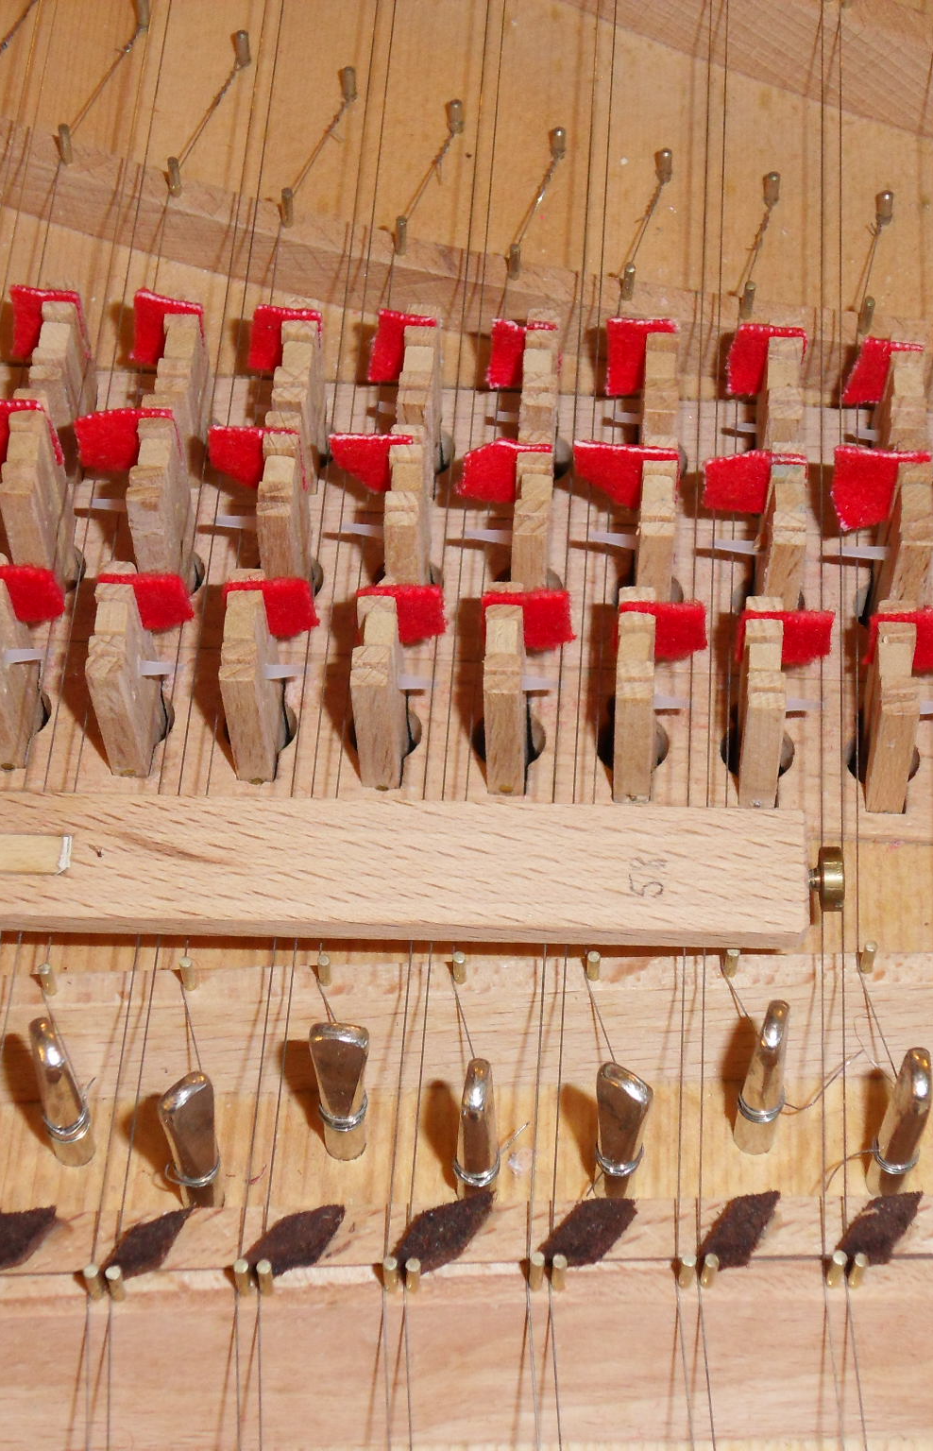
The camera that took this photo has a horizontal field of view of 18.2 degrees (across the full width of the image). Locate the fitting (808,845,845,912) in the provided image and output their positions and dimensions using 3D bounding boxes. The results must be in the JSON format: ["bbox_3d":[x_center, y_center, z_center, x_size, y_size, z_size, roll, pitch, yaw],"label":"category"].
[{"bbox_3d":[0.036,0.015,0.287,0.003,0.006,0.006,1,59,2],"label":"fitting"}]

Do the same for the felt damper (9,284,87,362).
[{"bbox_3d":[-0.048,-0.046,0.332,0.009,0.012,0.002,3,57,2],"label":"felt damper"}]

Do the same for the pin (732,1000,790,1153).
[{"bbox_3d":[0.029,0.035,0.281,0.004,0.026,0.005,12,60,8],"label":"pin"}]

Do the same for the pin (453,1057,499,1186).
[{"bbox_3d":[0.001,0.040,0.278,0.004,0.027,0.005,3,59,3],"label":"pin"}]

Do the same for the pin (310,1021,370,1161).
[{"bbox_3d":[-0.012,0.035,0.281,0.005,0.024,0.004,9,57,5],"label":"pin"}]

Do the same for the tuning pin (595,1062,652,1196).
[{"bbox_3d":[0.015,0.040,0.278,0.005,0.026,0.004,37,66,20],"label":"tuning pin"}]

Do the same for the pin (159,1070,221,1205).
[{"bbox_3d":[-0.026,0.041,0.278,0.005,0.026,0.004,-38,65,-19],"label":"pin"}]

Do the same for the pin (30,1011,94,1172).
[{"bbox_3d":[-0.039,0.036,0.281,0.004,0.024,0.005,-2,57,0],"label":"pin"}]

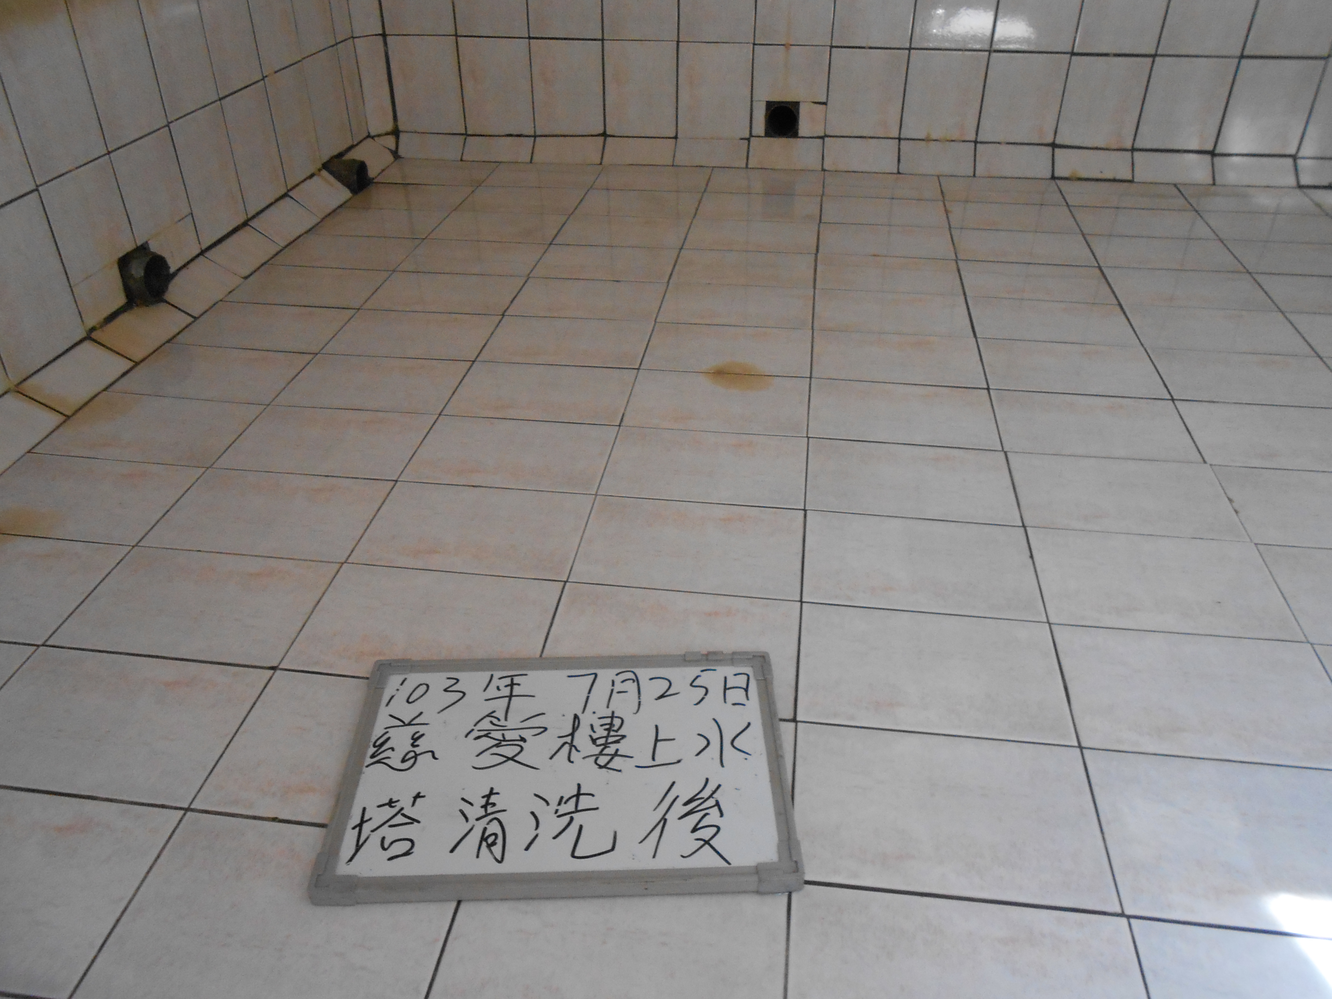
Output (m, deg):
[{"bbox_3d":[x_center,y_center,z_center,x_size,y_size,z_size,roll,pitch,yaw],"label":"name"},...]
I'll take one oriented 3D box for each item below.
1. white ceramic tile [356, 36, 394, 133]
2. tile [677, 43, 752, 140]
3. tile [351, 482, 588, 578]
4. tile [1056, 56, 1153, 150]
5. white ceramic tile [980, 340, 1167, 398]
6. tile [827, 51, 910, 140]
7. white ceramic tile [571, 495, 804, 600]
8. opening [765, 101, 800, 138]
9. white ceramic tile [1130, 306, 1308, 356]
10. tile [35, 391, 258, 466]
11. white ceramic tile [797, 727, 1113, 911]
[{"bbox_3d":[-0.801,-1.141,2.764,0.083,0.255,0.010,-14,37,-18],"label":"white ceramic tile"},{"bbox_3d":[0.134,-1.105,2.714,0.200,0.244,0.010,4,35,6],"label":"tile"},{"bbox_3d":[-0.266,0.044,1.406,0.300,0.010,0.198,4,35,7],"label":"tile"},{"bbox_3d":[1.134,-1.032,2.596,0.200,0.228,0.010,4,35,7],"label":"tile"},{"bbox_3d":[0.718,-0.230,1.782,0.300,0.010,0.198,4,35,7],"label":"white ceramic tile"},{"bbox_3d":[0.532,-1.079,2.660,0.200,0.224,0.010,4,35,7],"label":"tile"},{"bbox_3d":[0.034,0.067,1.363,0.300,0.010,0.199,4,35,7],"label":"white ceramic tile"},{"bbox_3d":[0.320,-1.046,2.744,0.090,0.095,0.050,4,35,7],"label":"opening"},{"bbox_3d":[1.042,-0.319,1.897,0.300,0.010,0.199,4,35,7],"label":"white ceramic tile"},{"bbox_3d":[-0.838,-0.113,1.639,0.300,0.010,0.198,4,35,7],"label":"tile"},{"bbox_3d":[0.280,0.314,1.009,0.300,0.010,0.198,4,35,7],"label":"white ceramic tile"}]

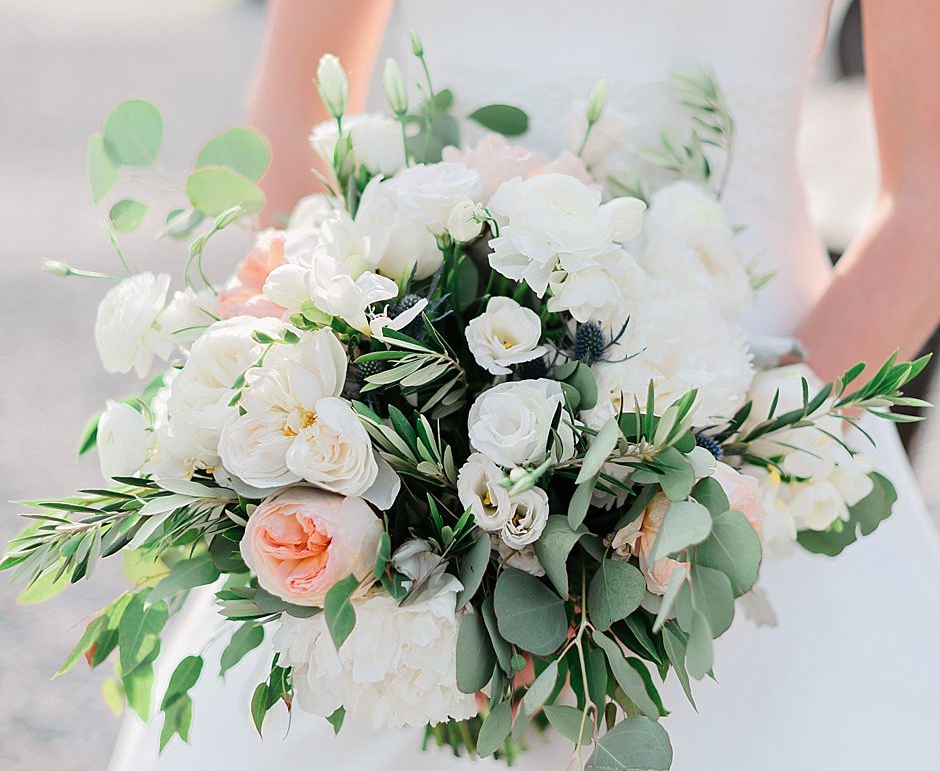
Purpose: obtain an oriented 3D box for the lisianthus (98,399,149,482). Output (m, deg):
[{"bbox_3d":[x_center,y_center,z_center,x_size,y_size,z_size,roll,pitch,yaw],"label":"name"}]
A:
[{"bbox_3d":[-0.210,0.034,1.190,0.034,0.050,0.042,8,-3,24],"label":"lisianthus"}]

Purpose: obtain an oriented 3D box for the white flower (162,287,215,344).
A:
[{"bbox_3d":[-0.168,-0.043,1.190,0.039,0.040,0.036,12,-13,35],"label":"white flower"}]

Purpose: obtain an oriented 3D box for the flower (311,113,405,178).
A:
[{"bbox_3d":[-0.066,-0.140,1.150,0.053,0.034,0.050,3,17,11],"label":"flower"}]

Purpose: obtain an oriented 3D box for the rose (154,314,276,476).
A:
[{"bbox_3d":[-0.141,0.005,1.090,0.072,0.080,0.060,9,19,27],"label":"rose"}]

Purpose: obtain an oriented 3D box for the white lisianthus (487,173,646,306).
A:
[{"bbox_3d":[0.057,-0.087,1.160,0.093,0.060,0.078,-1,60,-4],"label":"white lisianthus"}]

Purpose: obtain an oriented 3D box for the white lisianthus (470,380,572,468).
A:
[{"bbox_3d":[0.030,0.022,1.135,0.060,0.052,0.050,3,-11,9],"label":"white lisianthus"}]

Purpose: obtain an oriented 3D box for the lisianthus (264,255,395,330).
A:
[{"bbox_3d":[-0.081,-0.055,1.155,0.079,0.044,0.052,0,-18,0],"label":"lisianthus"}]

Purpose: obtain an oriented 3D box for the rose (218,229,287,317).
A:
[{"bbox_3d":[-0.124,-0.065,1.130,0.045,0.050,0.045,11,20,34],"label":"rose"}]

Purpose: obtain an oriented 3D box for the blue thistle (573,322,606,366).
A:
[{"bbox_3d":[0.071,-0.025,1.165,0.020,0.025,0.021,0,17,0],"label":"blue thistle"}]

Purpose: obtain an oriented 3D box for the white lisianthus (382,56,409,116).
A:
[{"bbox_3d":[-0.042,-0.168,1.100,0.015,0.033,0.015,-10,12,2],"label":"white lisianthus"}]

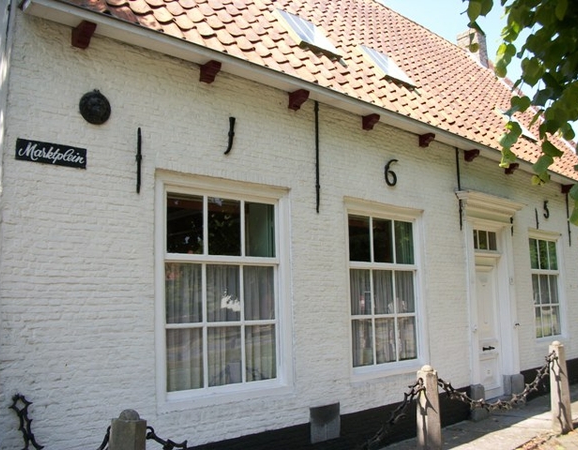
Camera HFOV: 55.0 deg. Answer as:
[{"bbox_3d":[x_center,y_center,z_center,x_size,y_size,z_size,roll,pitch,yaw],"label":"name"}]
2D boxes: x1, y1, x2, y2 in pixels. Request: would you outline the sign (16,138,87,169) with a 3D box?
[{"bbox_3d":[-1.760,-0.523,4.133,0.498,0.154,0.020,5,-10,-40],"label":"sign"}]

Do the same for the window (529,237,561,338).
[{"bbox_3d":[4.248,1.051,9.237,0.968,1.629,0.090,5,-10,-40],"label":"window"}]

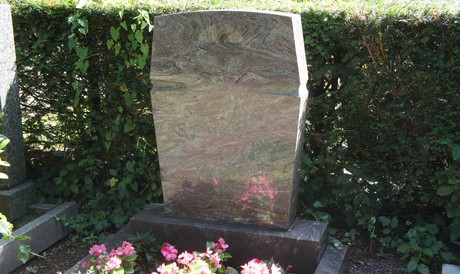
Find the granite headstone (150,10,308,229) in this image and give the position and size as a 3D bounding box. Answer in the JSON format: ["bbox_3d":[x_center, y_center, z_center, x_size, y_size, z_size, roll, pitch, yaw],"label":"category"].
[{"bbox_3d":[-0.007,-0.099,3.057,0.770,1.046,0.161,4,14,19],"label":"granite headstone"}]

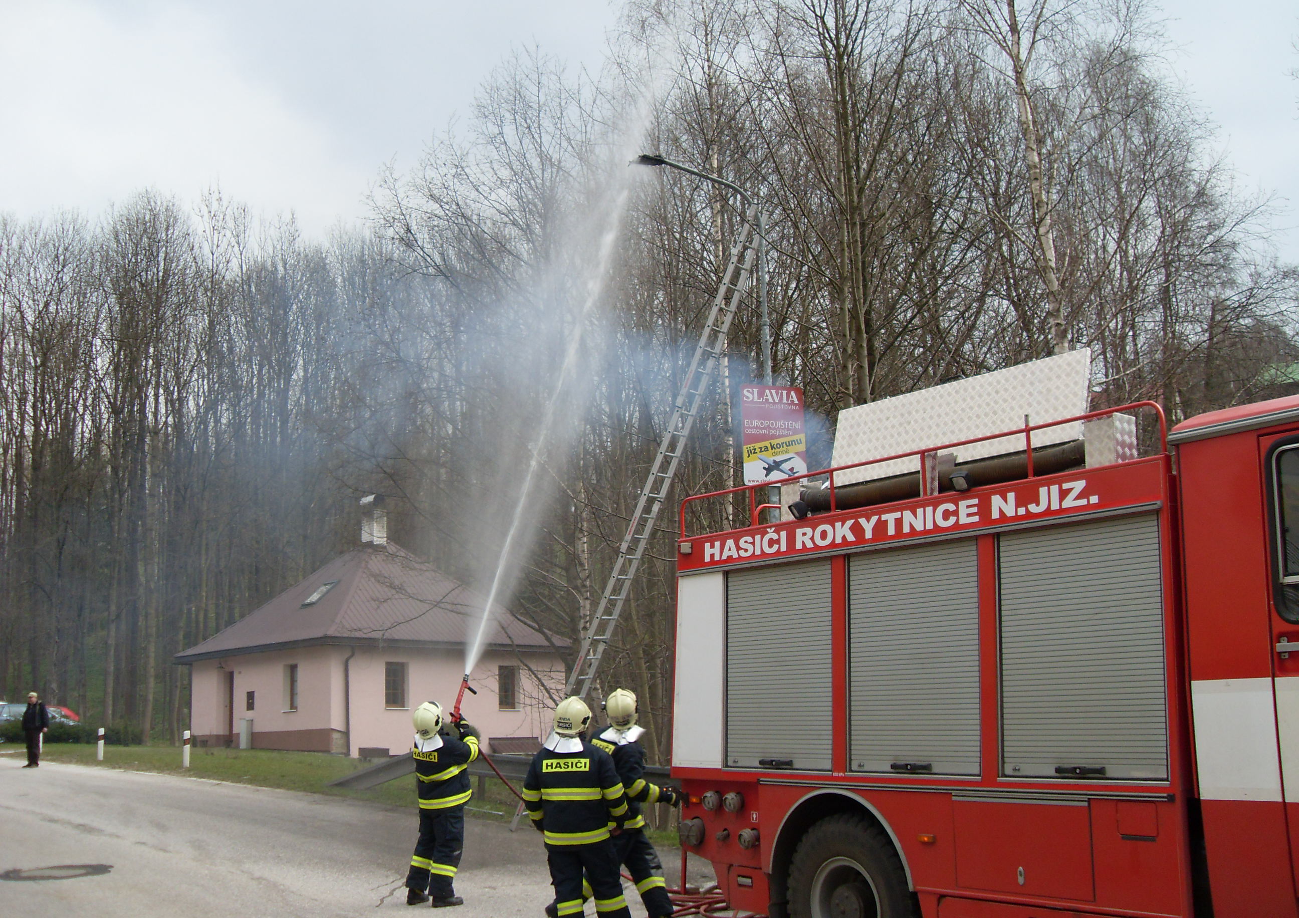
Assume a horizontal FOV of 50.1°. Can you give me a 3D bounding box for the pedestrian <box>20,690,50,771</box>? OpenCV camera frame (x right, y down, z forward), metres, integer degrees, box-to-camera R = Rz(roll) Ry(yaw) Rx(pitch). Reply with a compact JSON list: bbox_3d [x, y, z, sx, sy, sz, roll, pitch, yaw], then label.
[{"bbox_3d":[-14.194,6.264,32.179,0.600,1.730,0.450,-6,-13,21],"label":"pedestrian"}]

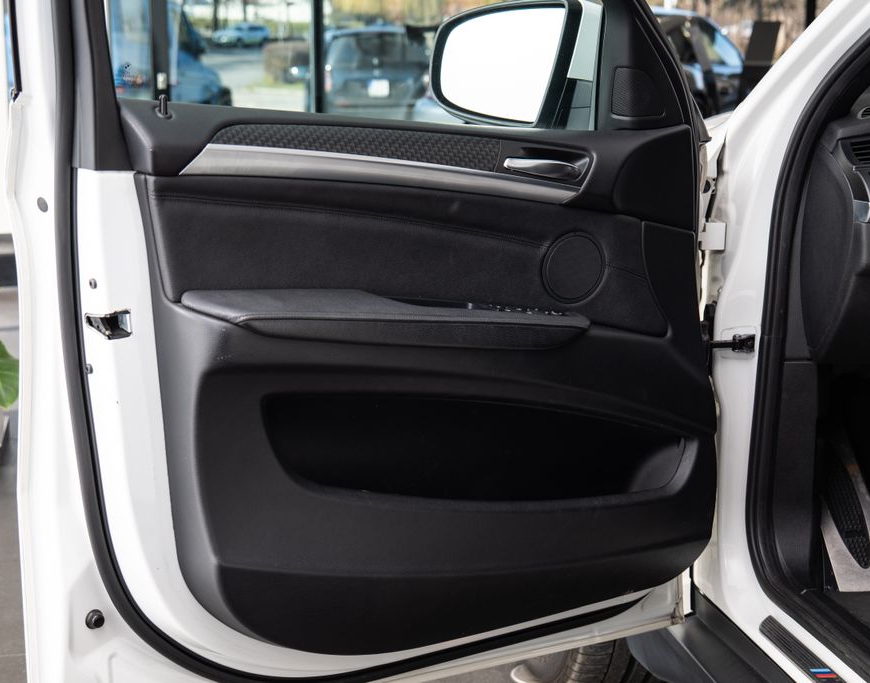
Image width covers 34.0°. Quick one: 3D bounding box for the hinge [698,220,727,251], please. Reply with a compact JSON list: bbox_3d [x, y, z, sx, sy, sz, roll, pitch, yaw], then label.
[{"bbox_3d":[0.445,-0.170,2.290,0.045,0.050,0.045,-1,8,-6],"label":"hinge"}]

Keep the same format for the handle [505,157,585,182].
[{"bbox_3d":[0.159,-0.254,2.097,0.127,0.030,0.030,0,7,-27],"label":"handle"}]

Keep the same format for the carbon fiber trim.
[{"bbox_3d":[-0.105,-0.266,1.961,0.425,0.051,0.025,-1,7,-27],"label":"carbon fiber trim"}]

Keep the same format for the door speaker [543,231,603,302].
[{"bbox_3d":[0.205,-0.110,2.134,0.108,0.108,0.025,-5,14,-26],"label":"door speaker"}]

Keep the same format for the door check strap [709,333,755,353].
[{"bbox_3d":[0.475,0.002,2.270,0.073,0.030,0.030,-1,8,-6],"label":"door check strap"}]

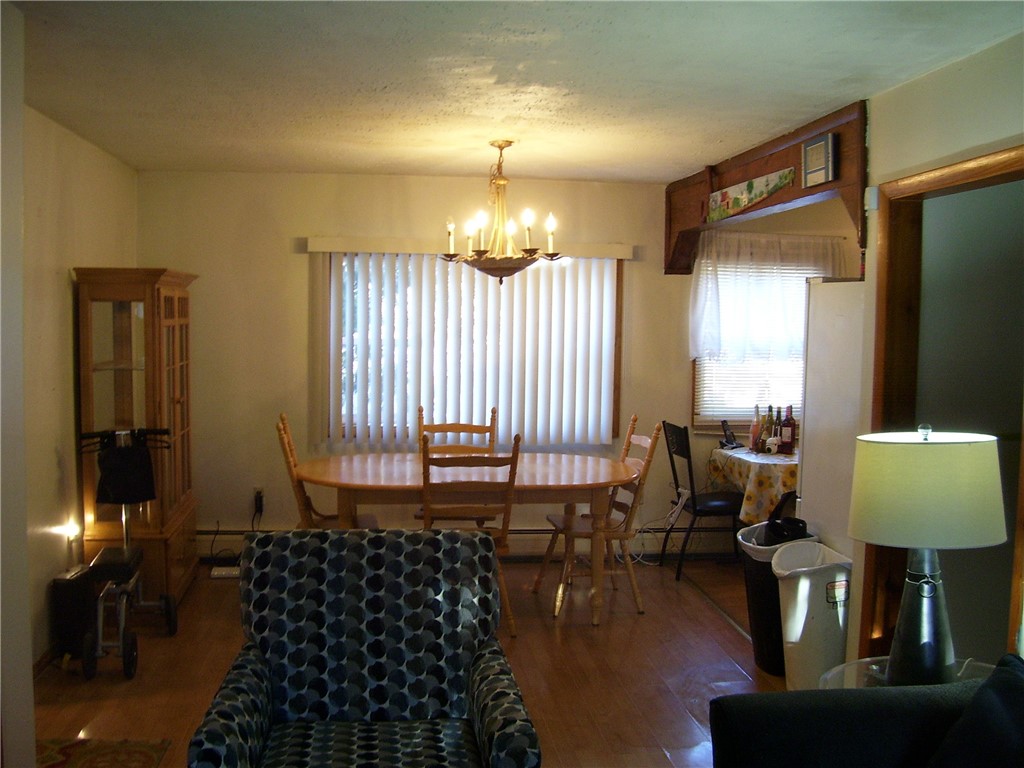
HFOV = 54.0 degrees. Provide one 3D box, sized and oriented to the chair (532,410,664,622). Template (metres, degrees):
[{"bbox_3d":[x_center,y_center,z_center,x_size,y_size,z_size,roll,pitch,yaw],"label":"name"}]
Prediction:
[{"bbox_3d":[0.451,0.695,5.516,0.600,1.015,0.500,0,4,-8],"label":"chair"}]

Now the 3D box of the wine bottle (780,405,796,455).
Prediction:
[{"bbox_3d":[1.730,0.285,6.286,0.092,0.305,0.092,0,4,-7],"label":"wine bottle"}]

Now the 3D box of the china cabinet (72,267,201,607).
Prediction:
[{"bbox_3d":[-2.017,0.284,5.515,0.460,1.800,1.000,0,4,-8],"label":"china cabinet"}]

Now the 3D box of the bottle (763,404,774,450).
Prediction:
[{"bbox_3d":[1.617,0.281,6.319,0.077,0.305,0.077,0,4,-7],"label":"bottle"}]

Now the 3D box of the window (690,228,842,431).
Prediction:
[{"bbox_3d":[1.648,-0.346,6.477,1.010,1.247,0.100,1,4,-4],"label":"window"}]

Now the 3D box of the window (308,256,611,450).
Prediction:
[{"bbox_3d":[-0.284,-0.201,6.353,1.931,1.251,0.120,1,4,-4],"label":"window"}]

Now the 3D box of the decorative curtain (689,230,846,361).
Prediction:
[{"bbox_3d":[1.633,-0.553,6.421,1.001,0.807,0.090,1,4,-4],"label":"decorative curtain"}]

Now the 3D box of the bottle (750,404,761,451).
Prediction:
[{"bbox_3d":[1.549,0.279,6.371,0.075,0.300,0.075,0,4,-7],"label":"bottle"}]

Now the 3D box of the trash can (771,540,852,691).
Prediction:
[{"bbox_3d":[1.243,1.022,4.280,0.290,0.620,0.360,0,4,-8],"label":"trash can"}]

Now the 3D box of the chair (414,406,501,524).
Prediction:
[{"bbox_3d":[-0.318,0.659,5.855,0.490,1.015,0.600,1,4,-2],"label":"chair"}]

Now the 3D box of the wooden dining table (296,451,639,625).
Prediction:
[{"bbox_3d":[-0.246,0.822,5.441,1.780,0.750,1.100,0,4,-7],"label":"wooden dining table"}]

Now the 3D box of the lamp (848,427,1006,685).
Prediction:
[{"bbox_3d":[1.107,0.466,2.700,0.395,0.713,0.395,0,4,-7],"label":"lamp"}]

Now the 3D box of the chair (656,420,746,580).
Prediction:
[{"bbox_3d":[1.209,0.718,6.296,0.500,0.940,0.420,0,4,-8],"label":"chair"}]

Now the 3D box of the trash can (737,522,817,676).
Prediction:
[{"bbox_3d":[1.202,0.977,4.596,0.355,0.600,0.440,0,4,-7],"label":"trash can"}]

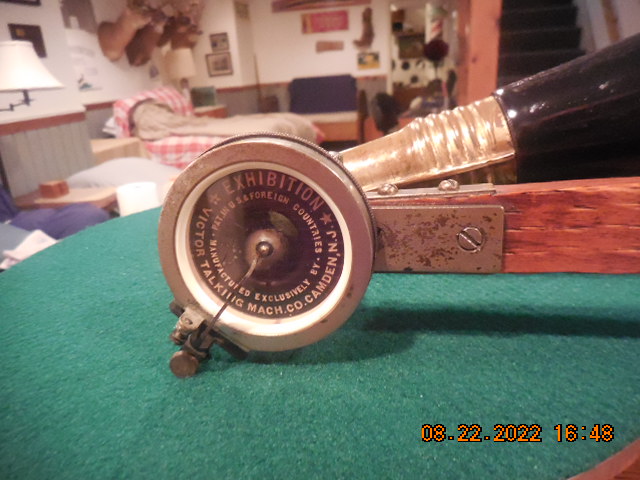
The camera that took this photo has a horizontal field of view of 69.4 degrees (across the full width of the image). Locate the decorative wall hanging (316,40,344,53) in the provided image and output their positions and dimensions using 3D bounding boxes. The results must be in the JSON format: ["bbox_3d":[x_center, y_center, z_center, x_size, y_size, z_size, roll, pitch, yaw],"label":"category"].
[{"bbox_3d":[0.160,-2.947,7.053,0.422,0.138,0.030,1,21,13],"label":"decorative wall hanging"}]

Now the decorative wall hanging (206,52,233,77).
[{"bbox_3d":[-1.439,-2.506,6.627,0.379,0.307,0.030,1,21,13],"label":"decorative wall hanging"}]

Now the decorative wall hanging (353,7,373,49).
[{"bbox_3d":[0.648,-3.141,6.845,0.299,0.542,0.050,1,21,13],"label":"decorative wall hanging"}]

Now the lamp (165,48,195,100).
[{"bbox_3d":[-1.900,-2.265,6.521,0.409,0.797,0.409,1,21,13],"label":"lamp"}]

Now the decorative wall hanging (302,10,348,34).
[{"bbox_3d":[0.077,-3.268,6.946,0.698,0.267,0.030,1,21,13],"label":"decorative wall hanging"}]

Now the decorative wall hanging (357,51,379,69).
[{"bbox_3d":[0.738,-2.715,7.002,0.323,0.234,0.030,1,21,13],"label":"decorative wall hanging"}]

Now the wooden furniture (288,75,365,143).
[{"bbox_3d":[0.076,-2.003,7.053,1.100,0.918,0.720,1,21,13],"label":"wooden furniture"}]

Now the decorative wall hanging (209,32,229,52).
[{"bbox_3d":[-1.414,-2.779,6.513,0.250,0.222,0.030,1,21,13],"label":"decorative wall hanging"}]

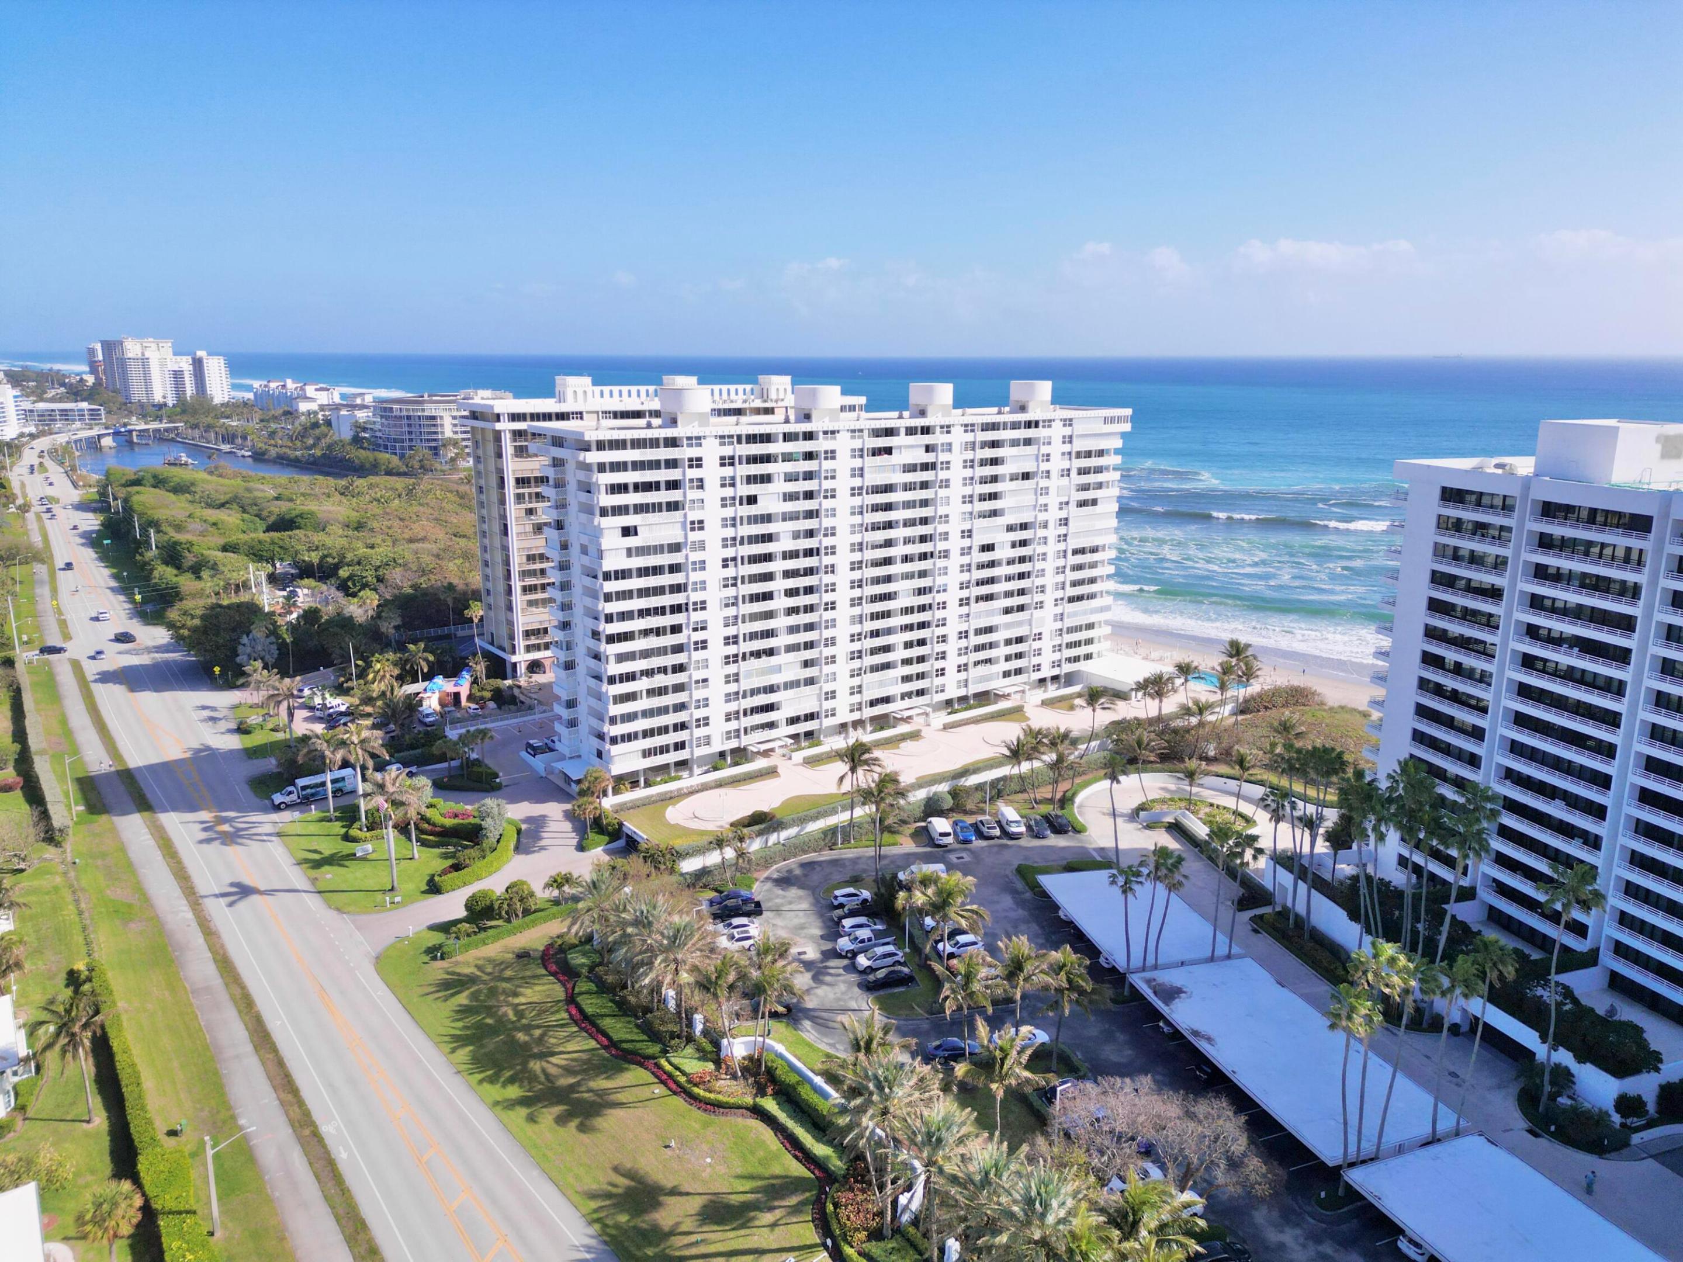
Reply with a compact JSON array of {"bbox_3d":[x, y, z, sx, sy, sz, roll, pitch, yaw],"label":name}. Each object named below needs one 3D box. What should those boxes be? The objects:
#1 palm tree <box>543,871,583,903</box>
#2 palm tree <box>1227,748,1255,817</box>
[{"bbox_3d":[-28.499,26.383,119.740,3.800,3.810,3.800,0,13,0],"label":"palm tree"},{"bbox_3d":[48.135,18.560,141.123,3.500,9.450,3.500,0,13,0],"label":"palm tree"}]

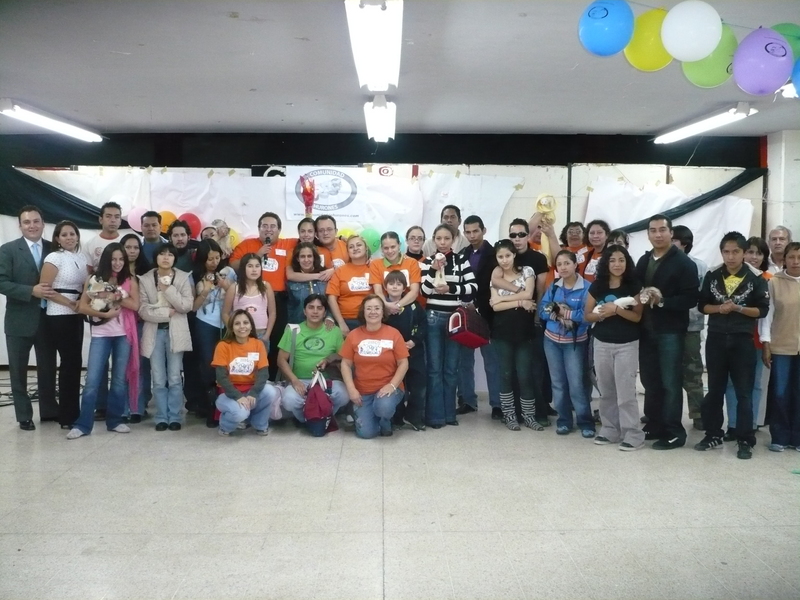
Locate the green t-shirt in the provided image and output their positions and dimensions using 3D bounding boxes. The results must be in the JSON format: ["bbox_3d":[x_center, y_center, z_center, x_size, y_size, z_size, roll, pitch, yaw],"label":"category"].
[{"bbox_3d":[-0.742,0.447,6.629,0.530,0.550,0.320,0,4,-4],"label":"green t-shirt"}]

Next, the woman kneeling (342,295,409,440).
[{"bbox_3d":[-0.204,0.502,6.478,0.540,1.100,0.680,0,4,-3],"label":"woman kneeling"}]

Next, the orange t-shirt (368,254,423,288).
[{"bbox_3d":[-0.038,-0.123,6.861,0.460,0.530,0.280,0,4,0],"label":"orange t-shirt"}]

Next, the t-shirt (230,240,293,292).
[{"bbox_3d":[-1.198,-0.292,7.047,0.570,0.500,0.310,0,4,-6],"label":"t-shirt"}]

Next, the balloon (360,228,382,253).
[{"bbox_3d":[-0.324,-0.626,8.728,0.220,0.270,0.220,0,4,0],"label":"balloon"}]

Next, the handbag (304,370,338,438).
[{"bbox_3d":[-0.625,0.814,6.362,0.260,0.480,0.250,-1,5,-14],"label":"handbag"}]

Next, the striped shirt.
[{"bbox_3d":[0.393,-0.146,6.556,0.460,0.510,0.330,0,4,2],"label":"striped shirt"}]

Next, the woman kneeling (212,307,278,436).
[{"bbox_3d":[-1.262,0.572,6.608,0.510,0.980,0.630,-1,4,-8],"label":"woman kneeling"}]

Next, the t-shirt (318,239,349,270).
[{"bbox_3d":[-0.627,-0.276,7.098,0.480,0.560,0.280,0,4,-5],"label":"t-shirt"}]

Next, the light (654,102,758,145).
[{"bbox_3d":[3.076,-1.808,8.335,0.270,0.140,2.380,0,4,-1],"label":"light"}]

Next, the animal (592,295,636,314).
[{"bbox_3d":[1.566,0.040,5.891,0.330,0.125,0.110,1,5,14],"label":"animal"}]

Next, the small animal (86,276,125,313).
[{"bbox_3d":[-2.230,-0.042,6.145,0.270,0.250,0.190,-2,5,-26],"label":"small animal"}]

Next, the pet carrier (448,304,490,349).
[{"bbox_3d":[0.549,0.204,6.481,0.190,0.250,0.310,-24,-34,35],"label":"pet carrier"}]

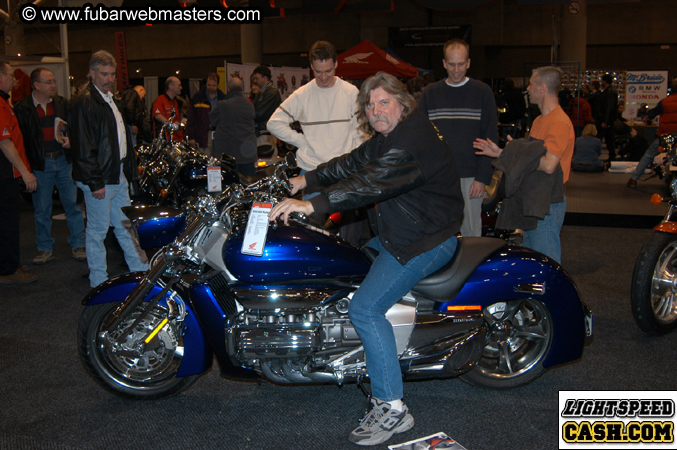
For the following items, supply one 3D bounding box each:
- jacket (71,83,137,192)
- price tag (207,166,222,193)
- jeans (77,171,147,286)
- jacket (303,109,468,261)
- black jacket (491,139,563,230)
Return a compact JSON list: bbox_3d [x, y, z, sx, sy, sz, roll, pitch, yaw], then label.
[{"bbox_3d":[-1.772,-0.652,5.100,0.350,0.790,0.480,3,10,26],"label":"jacket"},{"bbox_3d":[-0.880,-0.323,4.800,0.100,0.190,0.012,-1,9,3],"label":"price tag"},{"bbox_3d":[-1.729,0.011,5.150,0.450,0.960,0.400,3,10,26],"label":"jeans"},{"bbox_3d":[0.218,-0.178,3.130,0.710,0.650,0.600,-3,9,-10],"label":"jacket"},{"bbox_3d":[1.292,-0.275,4.600,0.450,0.620,0.340,-4,9,-14],"label":"black jacket"}]

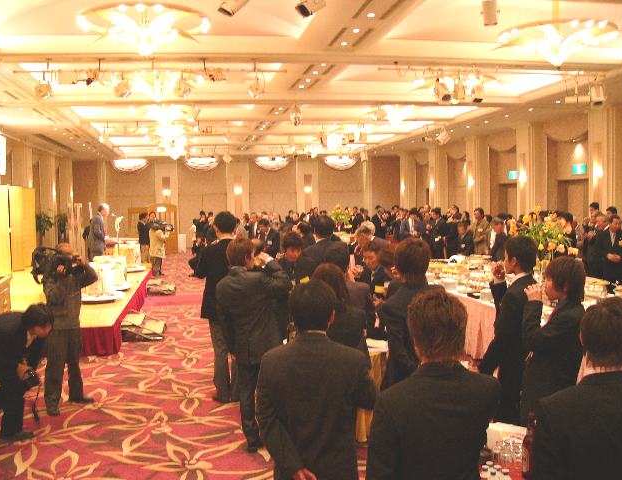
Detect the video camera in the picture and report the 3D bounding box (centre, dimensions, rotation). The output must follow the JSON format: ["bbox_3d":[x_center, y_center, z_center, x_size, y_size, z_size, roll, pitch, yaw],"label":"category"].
[{"bbox_3d":[-2.420,0.238,6.330,0.520,0.340,0.270,1,4,34],"label":"video camera"}]

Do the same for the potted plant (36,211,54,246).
[{"bbox_3d":[-7.216,0.129,17.949,0.680,1.840,0.660,-2,3,-10],"label":"potted plant"}]

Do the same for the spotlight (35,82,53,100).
[{"bbox_3d":[-3.708,-2.066,9.262,0.210,0.250,0.220,-48,19,-15],"label":"spotlight"}]

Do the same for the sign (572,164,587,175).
[{"bbox_3d":[6.716,-1.757,16.624,0.080,0.235,0.590,-2,3,-10],"label":"sign"}]

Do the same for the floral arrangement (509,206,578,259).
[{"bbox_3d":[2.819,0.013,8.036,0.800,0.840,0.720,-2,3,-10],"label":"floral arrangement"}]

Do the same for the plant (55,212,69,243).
[{"bbox_3d":[-7.566,0.028,20.285,0.600,1.800,0.600,-2,3,-10],"label":"plant"}]

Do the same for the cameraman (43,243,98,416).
[{"bbox_3d":[-2.373,0.842,6.536,0.520,1.660,0.430,-4,4,-43],"label":"cameraman"}]

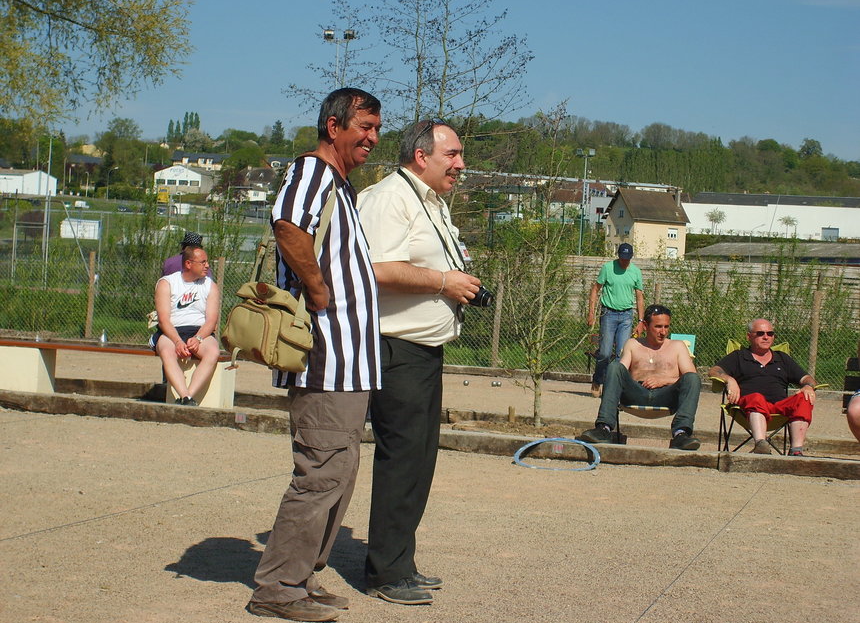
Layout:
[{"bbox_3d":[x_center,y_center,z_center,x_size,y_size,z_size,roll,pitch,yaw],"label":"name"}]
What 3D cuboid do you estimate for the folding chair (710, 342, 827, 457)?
[{"bbox_3d":[2.396,0.636,14.200,0.790,0.850,0.600,3,1,0],"label":"folding chair"}]

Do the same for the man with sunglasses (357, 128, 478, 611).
[{"bbox_3d":[-0.042,0.177,7.100,0.450,1.690,0.520,3,1,19],"label":"man with sunglasses"}]

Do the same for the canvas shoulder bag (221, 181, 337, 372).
[{"bbox_3d":[-0.495,-0.105,6.580,0.230,0.610,0.340,2,1,-37],"label":"canvas shoulder bag"}]

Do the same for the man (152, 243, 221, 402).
[{"bbox_3d":[-1.899,0.155,15.600,0.540,1.300,0.720,3,1,0],"label":"man"}]

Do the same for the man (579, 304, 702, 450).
[{"bbox_3d":[1.444,0.442,13.800,0.760,0.980,0.950,3,1,10],"label":"man"}]

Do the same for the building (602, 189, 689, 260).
[{"bbox_3d":[30.554,-11.855,284.000,9.200,11.000,8.600,3,1,-30],"label":"building"}]

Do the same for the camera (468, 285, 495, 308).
[{"bbox_3d":[0.170,-0.052,7.050,0.105,0.080,0.120,18,7,25],"label":"camera"}]

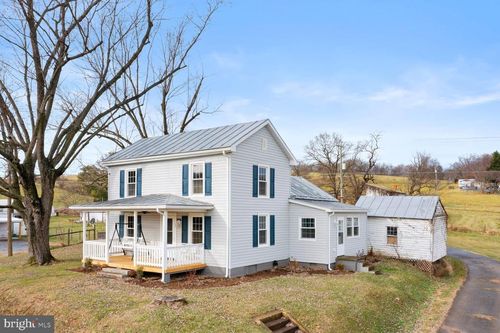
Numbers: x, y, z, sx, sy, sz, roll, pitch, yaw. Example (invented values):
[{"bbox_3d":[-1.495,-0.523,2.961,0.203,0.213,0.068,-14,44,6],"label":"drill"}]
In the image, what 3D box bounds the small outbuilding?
[{"bbox_3d":[9.498,3.780,24.791,5.060,3.640,4.440,-4,-7,36],"label":"small outbuilding"}]

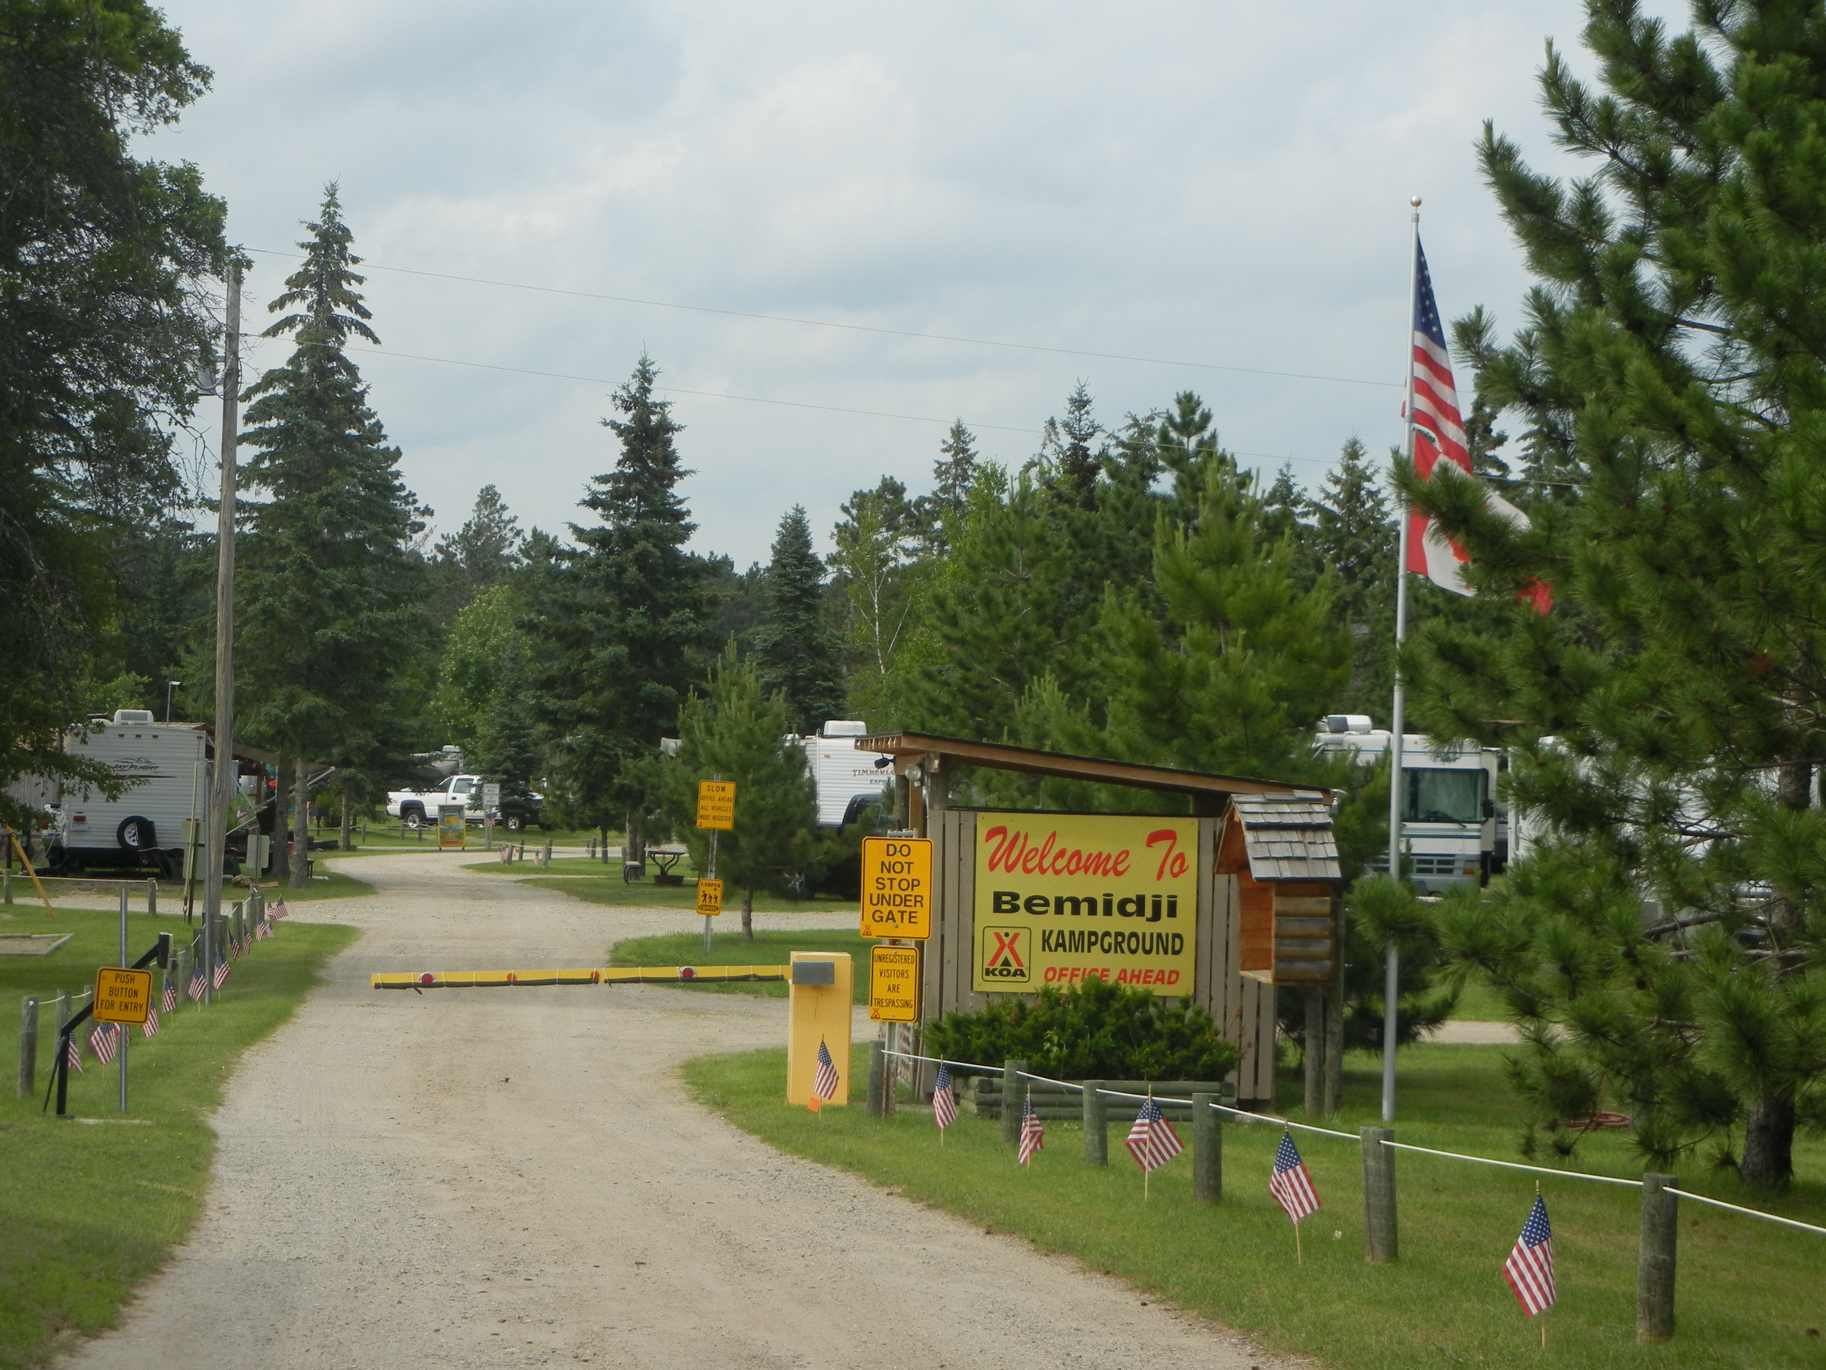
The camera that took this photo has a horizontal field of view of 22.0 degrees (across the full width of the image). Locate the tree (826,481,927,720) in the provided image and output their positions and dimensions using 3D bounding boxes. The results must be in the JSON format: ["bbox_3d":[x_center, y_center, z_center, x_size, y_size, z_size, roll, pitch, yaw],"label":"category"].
[{"bbox_3d":[-0.982,-0.463,122.000,2.800,9.700,2.800,1,-1,0],"label":"tree"}]

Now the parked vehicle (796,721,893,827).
[{"bbox_3d":[-1.764,2.365,90.000,2.450,3.300,7.300,2,-2,-18],"label":"parked vehicle"}]

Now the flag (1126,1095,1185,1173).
[{"bbox_3d":[1.161,2.167,22.600,0.290,0.375,0.090,1,-1,-3],"label":"flag"}]

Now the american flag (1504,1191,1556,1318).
[{"bbox_3d":[2.266,2.088,17.200,0.200,0.460,0.120,1,-1,6],"label":"american flag"}]

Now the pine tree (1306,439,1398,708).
[{"bbox_3d":[12.147,-1.007,130.000,3.000,11.600,3.000,1,-1,0],"label":"pine tree"}]

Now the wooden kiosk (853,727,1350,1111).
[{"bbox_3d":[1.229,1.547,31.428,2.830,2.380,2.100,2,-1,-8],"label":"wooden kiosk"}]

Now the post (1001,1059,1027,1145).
[{"bbox_3d":[0.529,2.195,24.700,0.115,0.450,0.115,1,-1,0],"label":"post"}]

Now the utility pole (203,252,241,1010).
[{"bbox_3d":[-8.965,-1.206,61.105,0.250,8.800,0.250,1,-1,0],"label":"utility pole"}]

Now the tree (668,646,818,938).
[{"bbox_3d":[-2.342,1.421,64.500,2.100,4.100,2.100,1,-1,0],"label":"tree"}]

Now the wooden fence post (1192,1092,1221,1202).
[{"bbox_3d":[1.450,2.264,23.006,0.137,0.540,0.137,1,-1,0],"label":"wooden fence post"}]

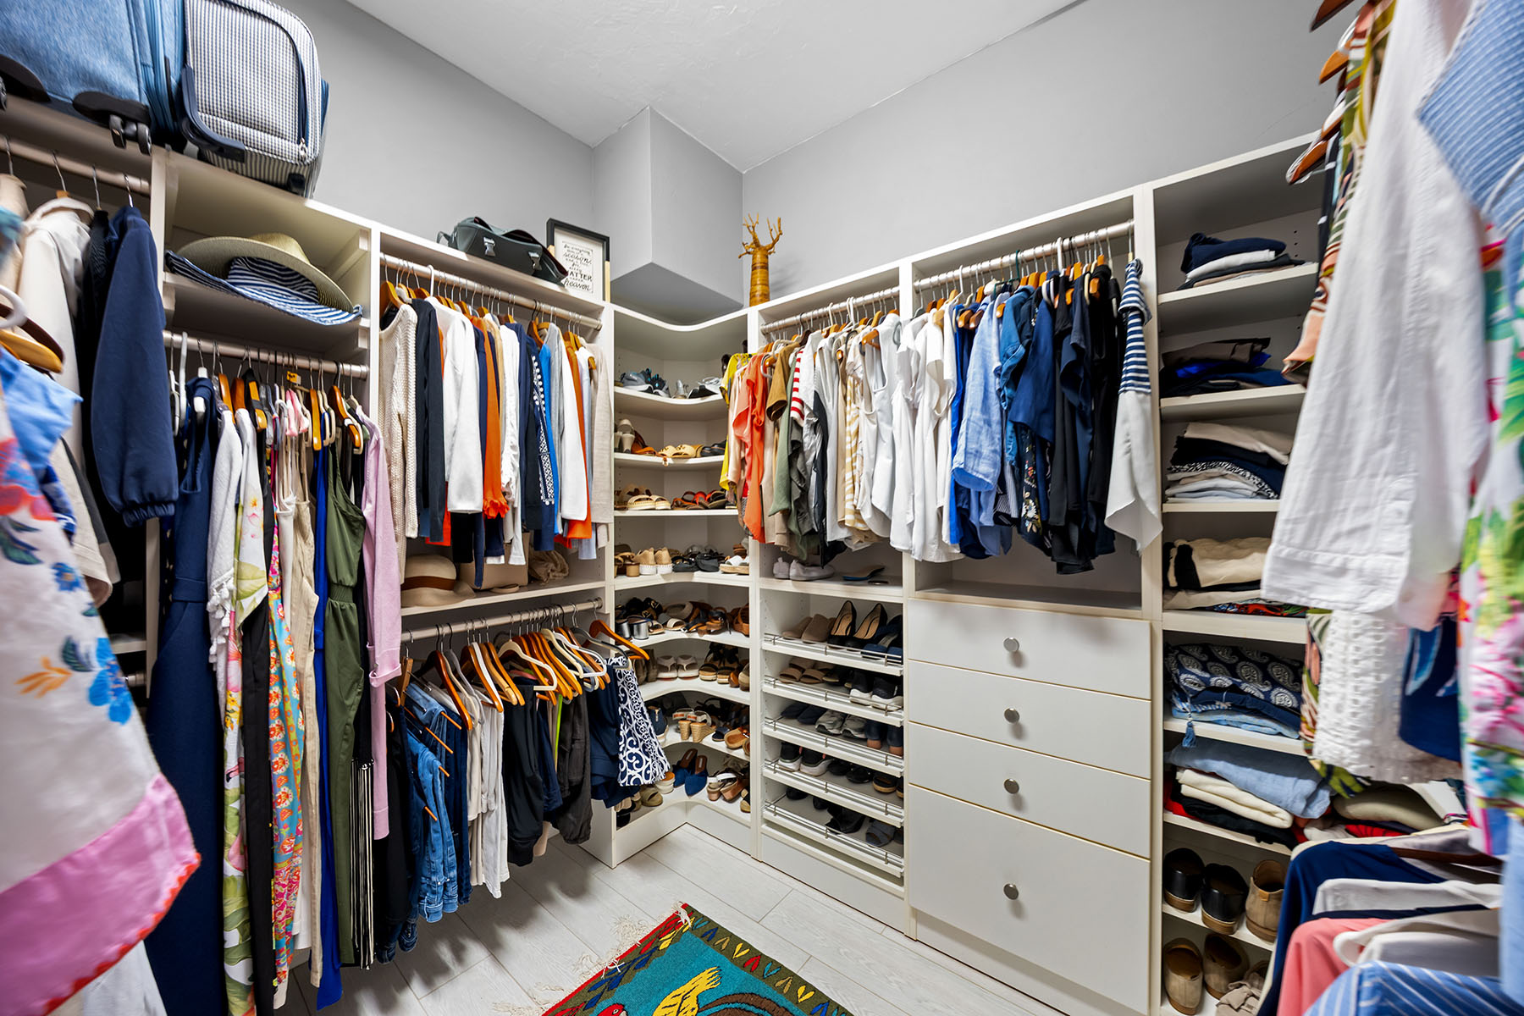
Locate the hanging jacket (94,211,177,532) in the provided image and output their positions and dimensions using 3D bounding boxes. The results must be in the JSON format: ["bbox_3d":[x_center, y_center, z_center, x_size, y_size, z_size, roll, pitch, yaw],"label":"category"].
[{"bbox_3d":[-1.370,-0.312,1.104,0.460,0.697,0.130,-1,-1,42],"label":"hanging jacket"}]

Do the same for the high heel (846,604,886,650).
[{"bbox_3d":[0.397,0.444,1.907,0.080,0.140,0.230,-1,-1,38],"label":"high heel"}]

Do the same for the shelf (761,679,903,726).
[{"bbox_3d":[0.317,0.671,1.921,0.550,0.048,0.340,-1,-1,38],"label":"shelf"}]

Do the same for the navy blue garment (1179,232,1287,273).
[{"bbox_3d":[1.176,-0.614,1.284,0.190,0.085,0.260,-1,-1,37],"label":"navy blue garment"}]

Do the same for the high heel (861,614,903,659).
[{"bbox_3d":[0.452,0.451,1.817,0.083,0.130,0.230,-1,-1,38],"label":"high heel"}]

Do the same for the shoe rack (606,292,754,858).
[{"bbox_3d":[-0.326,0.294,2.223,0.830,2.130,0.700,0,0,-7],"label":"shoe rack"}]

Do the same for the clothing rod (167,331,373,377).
[{"bbox_3d":[-1.218,-0.382,1.276,0.032,0.032,0.366,-1,-1,42],"label":"clothing rod"}]

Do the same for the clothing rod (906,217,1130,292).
[{"bbox_3d":[0.733,-0.721,1.473,0.570,0.032,0.030,-1,-1,38],"label":"clothing rod"}]

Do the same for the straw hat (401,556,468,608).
[{"bbox_3d":[-1.082,0.219,1.606,0.340,0.120,0.340,-1,-1,42],"label":"straw hat"}]

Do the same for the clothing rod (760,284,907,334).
[{"bbox_3d":[0.239,-0.711,1.833,0.567,0.032,0.032,-1,-1,37],"label":"clothing rod"}]

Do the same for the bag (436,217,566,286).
[{"bbox_3d":[-0.859,-0.863,1.710,0.175,0.168,0.385,-1,-1,41],"label":"bag"}]

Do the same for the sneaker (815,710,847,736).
[{"bbox_3d":[0.309,0.787,1.970,0.095,0.105,0.260,-1,-1,38],"label":"sneaker"}]

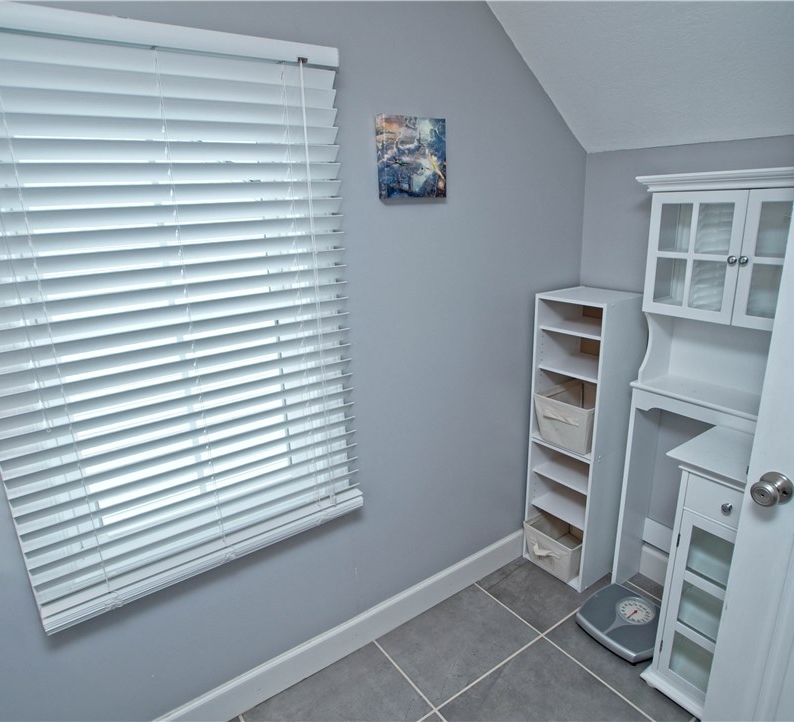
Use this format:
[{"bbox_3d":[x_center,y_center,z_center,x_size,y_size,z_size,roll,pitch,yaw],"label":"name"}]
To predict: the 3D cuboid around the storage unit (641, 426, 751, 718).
[{"bbox_3d":[1.037,0.686,1.458,0.335,0.834,0.341,-12,18,-33],"label":"storage unit"}]

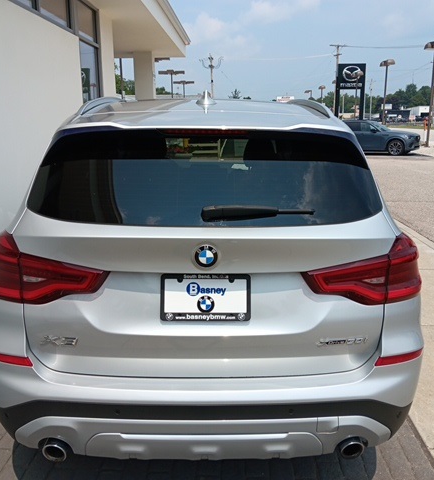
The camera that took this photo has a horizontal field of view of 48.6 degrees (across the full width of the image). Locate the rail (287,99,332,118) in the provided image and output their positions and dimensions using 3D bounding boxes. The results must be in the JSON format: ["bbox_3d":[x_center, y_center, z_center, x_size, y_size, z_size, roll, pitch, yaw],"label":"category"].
[{"bbox_3d":[0.475,-0.781,2.973,0.080,0.140,1.900,0,14,-1],"label":"rail"}]

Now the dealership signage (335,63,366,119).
[{"bbox_3d":[15.149,-15.698,54.851,3.150,8.000,0.500,2,14,8],"label":"dealership signage"}]

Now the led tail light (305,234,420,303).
[{"bbox_3d":[0.554,0.100,1.777,0.510,0.215,0.270,0,14,-1],"label":"led tail light"}]

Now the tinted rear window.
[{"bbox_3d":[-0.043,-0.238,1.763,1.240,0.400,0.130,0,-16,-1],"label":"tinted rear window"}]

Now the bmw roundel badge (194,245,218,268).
[{"bbox_3d":[-0.038,0.056,1.618,0.082,0.082,0.010,0,14,-1],"label":"bmw roundel badge"}]

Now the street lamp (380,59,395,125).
[{"bbox_3d":[14.266,-11.681,40.903,1.350,6.700,0.420,11,17,39],"label":"street lamp"}]

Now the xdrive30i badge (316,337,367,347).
[{"bbox_3d":[0.439,0.358,1.695,0.180,0.026,0.006,-3,19,-13],"label":"xdrive30i badge"}]

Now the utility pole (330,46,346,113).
[{"bbox_3d":[17.149,-21.242,68.946,2.400,12.200,0.300,2,14,10],"label":"utility pole"}]

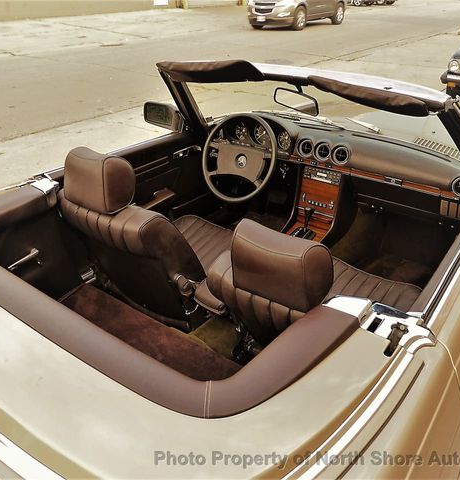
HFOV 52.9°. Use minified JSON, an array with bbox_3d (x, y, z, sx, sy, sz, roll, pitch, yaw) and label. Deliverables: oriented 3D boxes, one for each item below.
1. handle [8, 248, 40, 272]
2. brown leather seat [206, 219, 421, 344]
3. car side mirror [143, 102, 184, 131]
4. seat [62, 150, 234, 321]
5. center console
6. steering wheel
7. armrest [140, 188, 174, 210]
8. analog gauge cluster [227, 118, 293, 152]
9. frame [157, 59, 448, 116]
[{"bbox_3d":[-0.753,0.073,1.665,0.040,0.035,0.135,20,35,33],"label":"handle"},{"bbox_3d":[0.332,0.166,1.563,0.510,0.790,0.820,20,35,31],"label":"brown leather seat"},{"bbox_3d":[-0.329,-0.615,2.274,0.210,0.120,0.120,15,33,24],"label":"car side mirror"},{"bbox_3d":[-0.238,-0.070,1.926,0.510,0.800,0.800,20,35,31],"label":"seat"},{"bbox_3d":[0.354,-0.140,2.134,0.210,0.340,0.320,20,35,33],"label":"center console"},{"bbox_3d":[0.051,-0.391,2.204,0.405,0.405,0.100,20,13,31],"label":"steering wheel"},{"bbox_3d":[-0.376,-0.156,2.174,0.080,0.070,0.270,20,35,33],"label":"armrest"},{"bbox_3d":[0.146,-0.516,2.290,0.360,0.140,0.065,20,27,33],"label":"analog gauge cluster"},{"bbox_3d":[0.205,-0.543,1.642,1.140,0.130,0.250,20,35,31],"label":"frame"}]

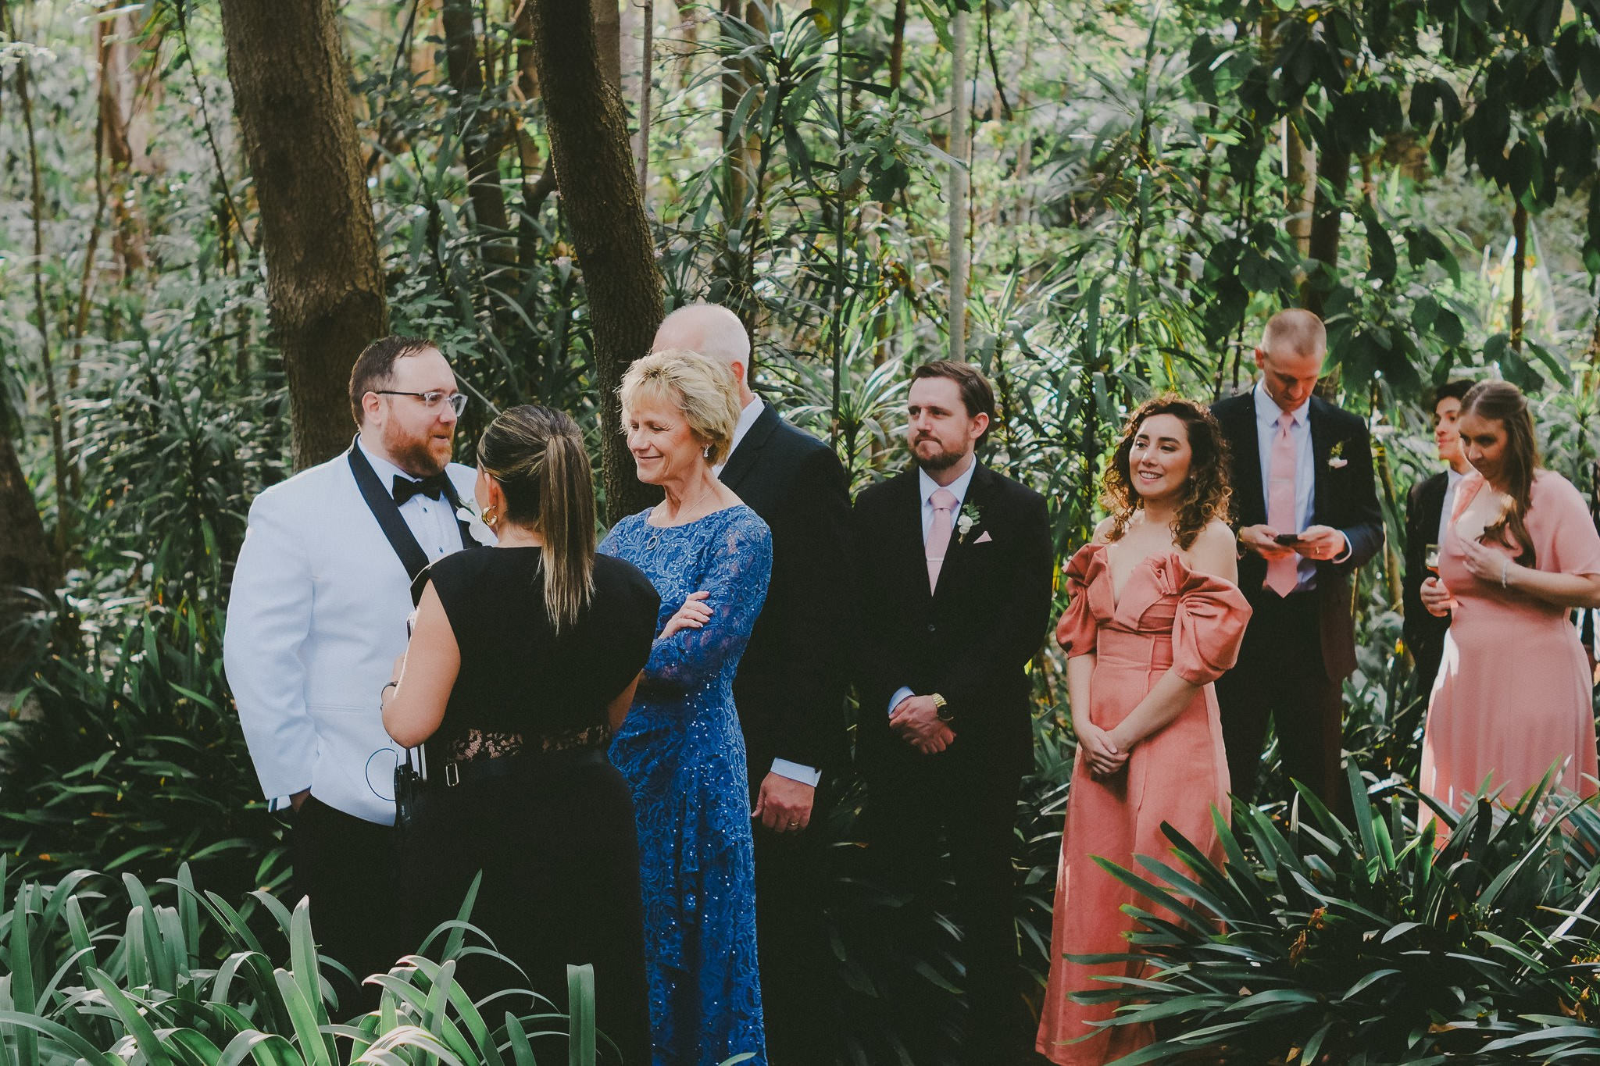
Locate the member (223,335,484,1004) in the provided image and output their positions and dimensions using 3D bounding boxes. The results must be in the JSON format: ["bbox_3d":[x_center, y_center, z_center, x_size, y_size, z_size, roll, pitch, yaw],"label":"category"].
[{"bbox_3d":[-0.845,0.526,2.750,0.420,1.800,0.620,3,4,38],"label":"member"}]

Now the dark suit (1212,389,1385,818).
[{"bbox_3d":[1.283,0.413,3.680,0.520,1.550,0.400,2,4,28],"label":"dark suit"}]

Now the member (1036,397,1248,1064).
[{"bbox_3d":[0.806,0.515,3.330,0.500,1.650,0.420,3,5,43],"label":"member"}]

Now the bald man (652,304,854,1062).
[{"bbox_3d":[-0.088,0.453,2.900,0.530,1.820,0.360,3,5,42],"label":"bald man"}]

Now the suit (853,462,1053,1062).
[{"bbox_3d":[0.347,0.590,3.220,0.500,1.500,0.330,2,4,26],"label":"suit"}]

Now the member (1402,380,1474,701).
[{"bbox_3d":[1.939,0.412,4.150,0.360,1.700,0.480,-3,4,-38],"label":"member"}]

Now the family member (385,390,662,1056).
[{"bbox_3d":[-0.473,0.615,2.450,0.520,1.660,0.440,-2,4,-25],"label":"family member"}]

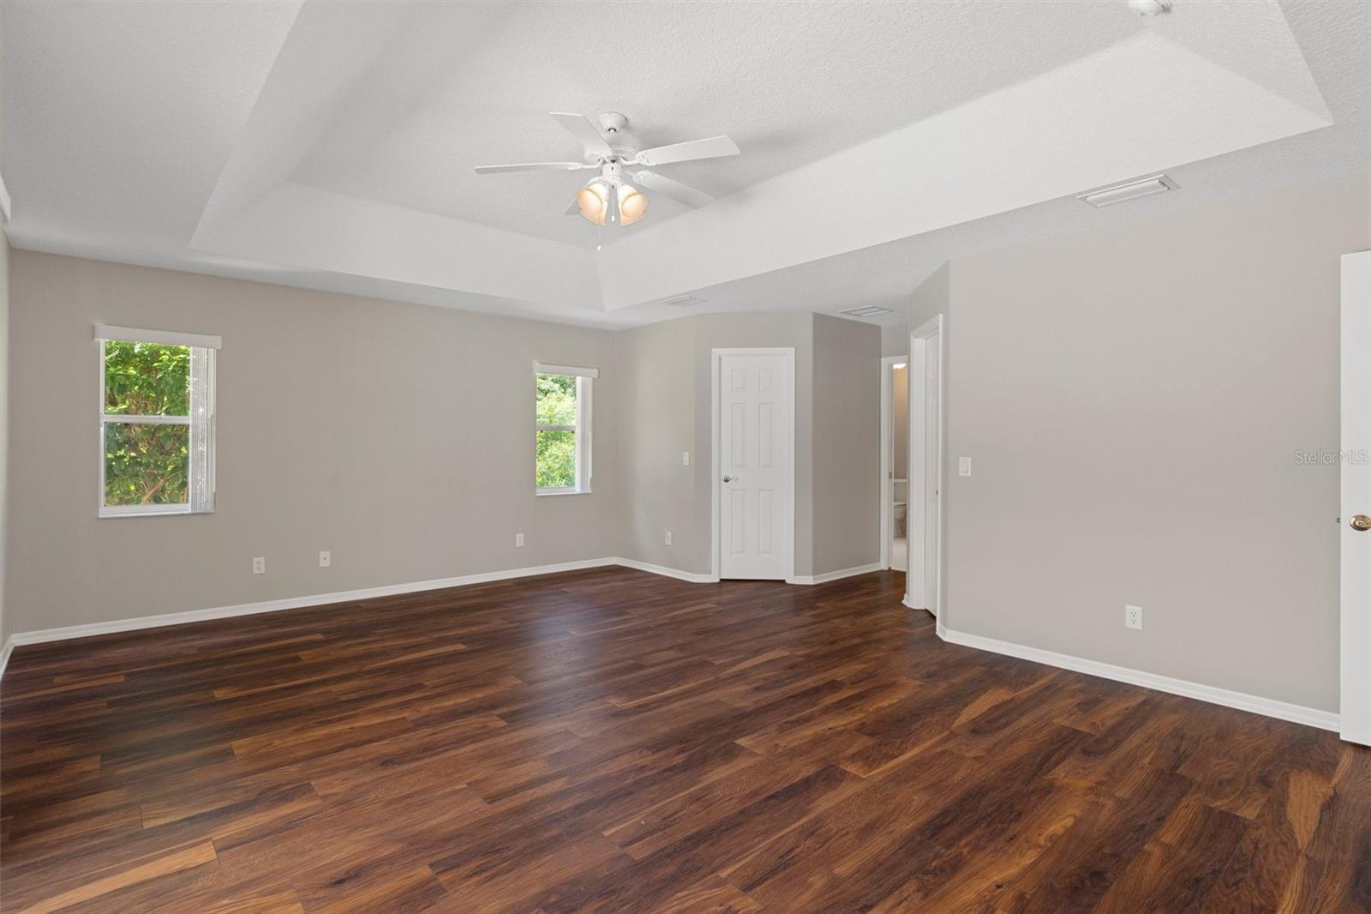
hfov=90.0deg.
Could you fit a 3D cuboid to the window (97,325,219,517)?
[{"bbox_3d":[-3.616,-0.228,4.721,0.670,1.270,0.120,-1,1,-41],"label":"window"}]

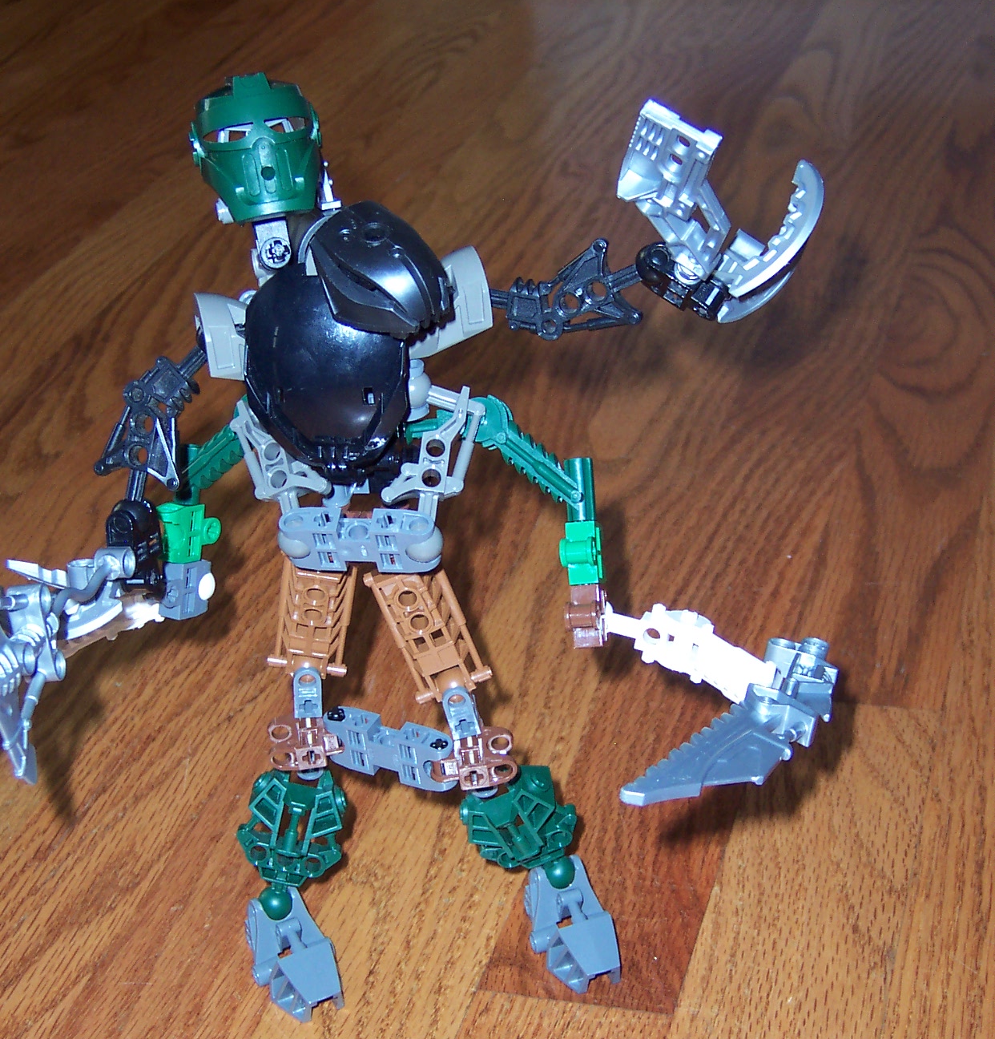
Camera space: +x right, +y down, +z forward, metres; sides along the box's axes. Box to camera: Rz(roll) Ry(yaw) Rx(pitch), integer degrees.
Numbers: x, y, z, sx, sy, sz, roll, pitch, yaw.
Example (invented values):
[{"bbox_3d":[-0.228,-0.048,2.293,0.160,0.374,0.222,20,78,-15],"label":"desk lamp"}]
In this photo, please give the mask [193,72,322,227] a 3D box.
[{"bbox_3d":[-0.057,-0.088,0.608,0.031,0.034,0.022,-13,21,-9],"label":"mask"}]

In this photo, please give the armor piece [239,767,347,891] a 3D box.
[{"bbox_3d":[-0.058,0.086,0.726,0.030,0.033,0.020,12,13,-10],"label":"armor piece"}]

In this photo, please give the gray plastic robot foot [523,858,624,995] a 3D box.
[{"bbox_3d":[0.023,0.115,0.734,0.025,0.025,0.036,-12,27,-20],"label":"gray plastic robot foot"}]

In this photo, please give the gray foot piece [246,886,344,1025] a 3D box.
[{"bbox_3d":[-0.057,0.122,0.726,0.025,0.025,0.036,-15,28,-26],"label":"gray foot piece"}]

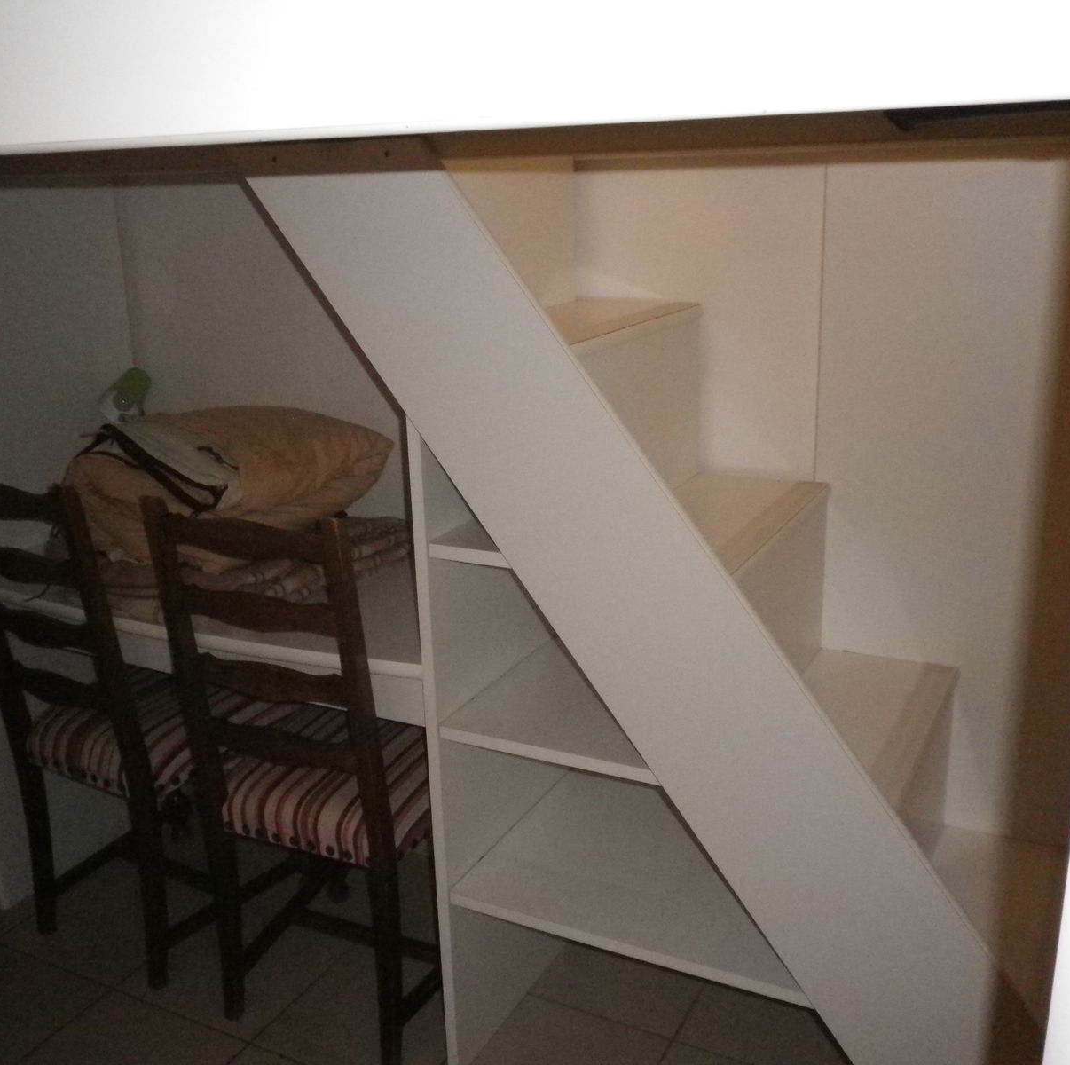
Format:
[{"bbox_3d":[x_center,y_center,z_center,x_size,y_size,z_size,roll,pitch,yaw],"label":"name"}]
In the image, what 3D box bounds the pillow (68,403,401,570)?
[{"bbox_3d":[-0.568,-0.104,2.170,0.560,0.250,0.470,7,18,26],"label":"pillow"}]

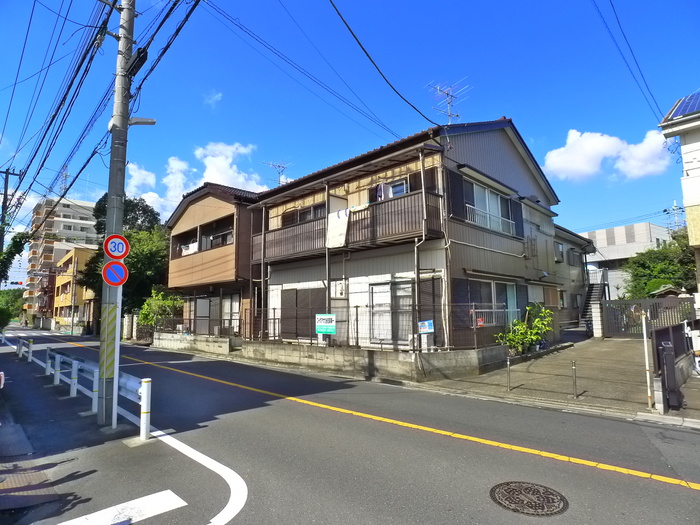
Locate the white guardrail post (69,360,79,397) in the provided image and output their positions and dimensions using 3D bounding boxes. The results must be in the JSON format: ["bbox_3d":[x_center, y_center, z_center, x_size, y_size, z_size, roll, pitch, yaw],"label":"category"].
[{"bbox_3d":[-5.850,2.478,10.317,0.130,0.745,0.130,5,-8,-42],"label":"white guardrail post"}]

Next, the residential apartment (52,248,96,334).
[{"bbox_3d":[-26.464,3.071,49.878,6.500,8.400,11.000,4,-8,-38],"label":"residential apartment"}]

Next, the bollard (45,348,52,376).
[{"bbox_3d":[-8.782,2.910,14.162,0.130,0.760,0.130,5,-8,-42],"label":"bollard"}]

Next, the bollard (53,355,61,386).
[{"bbox_3d":[-7.328,2.696,12.179,0.130,0.735,0.130,5,-8,-42],"label":"bollard"}]

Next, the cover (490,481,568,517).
[{"bbox_3d":[1.632,2.161,4.411,0.690,0.040,0.740,0,-6,0],"label":"cover"}]

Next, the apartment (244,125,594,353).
[{"bbox_3d":[3.609,-0.577,21.258,10.000,7.900,14.500,-6,-8,43],"label":"apartment"}]

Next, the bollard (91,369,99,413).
[{"bbox_3d":[-4.503,2.287,8.610,0.125,0.735,0.125,5,-8,-42],"label":"bollard"}]

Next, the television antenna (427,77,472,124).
[{"bbox_3d":[3.433,-5.622,17.000,1.500,1.450,1.600,4,-7,-35],"label":"television antenna"}]

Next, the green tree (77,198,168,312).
[{"bbox_3d":[-14.897,0.357,32.161,5.900,8.800,5.600,2,-7,-20],"label":"green tree"}]

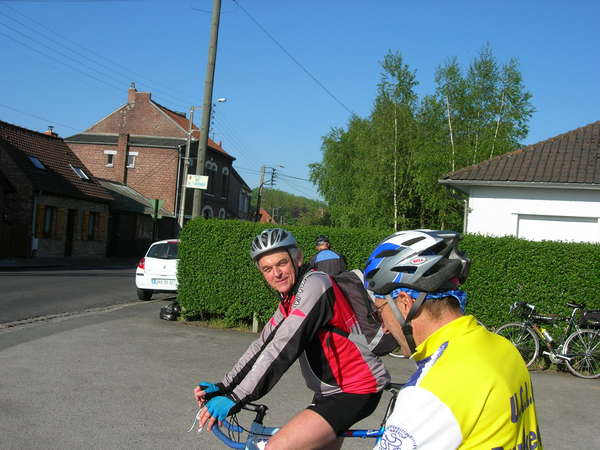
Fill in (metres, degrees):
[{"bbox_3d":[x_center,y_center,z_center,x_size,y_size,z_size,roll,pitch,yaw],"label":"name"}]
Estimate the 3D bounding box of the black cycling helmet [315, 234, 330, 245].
[{"bbox_3d":[0.325,0.210,9.600,0.210,0.160,0.280,4,-2,-30],"label":"black cycling helmet"}]

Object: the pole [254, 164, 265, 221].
[{"bbox_3d":[-4.030,-1.402,63.891,0.280,8.800,0.280,5,-1,11],"label":"pole"}]

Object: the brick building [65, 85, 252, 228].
[{"bbox_3d":[-10.071,-3.430,50.500,7.900,11.100,15.800,3,-1,12],"label":"brick building"}]

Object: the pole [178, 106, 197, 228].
[{"bbox_3d":[-6.655,-2.385,38.388,0.280,9.000,0.280,4,-1,11],"label":"pole"}]

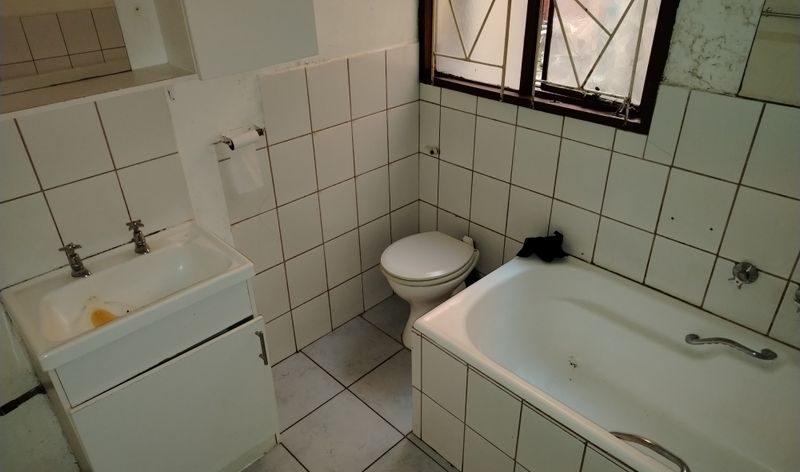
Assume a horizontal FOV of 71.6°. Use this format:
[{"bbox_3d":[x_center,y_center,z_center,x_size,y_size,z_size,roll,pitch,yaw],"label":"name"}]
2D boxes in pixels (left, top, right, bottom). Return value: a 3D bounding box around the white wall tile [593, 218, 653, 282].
[{"bbox_3d":[0.825,0.049,2.051,0.010,0.212,0.201,-27,38,-37],"label":"white wall tile"}]

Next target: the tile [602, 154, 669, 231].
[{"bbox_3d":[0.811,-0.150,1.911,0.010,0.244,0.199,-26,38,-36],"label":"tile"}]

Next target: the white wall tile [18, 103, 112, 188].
[{"bbox_3d":[-0.951,-0.257,1.591,0.202,0.213,0.010,-27,38,-37],"label":"white wall tile"}]

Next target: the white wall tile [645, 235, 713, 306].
[{"bbox_3d":[0.967,0.119,1.923,0.010,0.212,0.201,-27,38,-37],"label":"white wall tile"}]

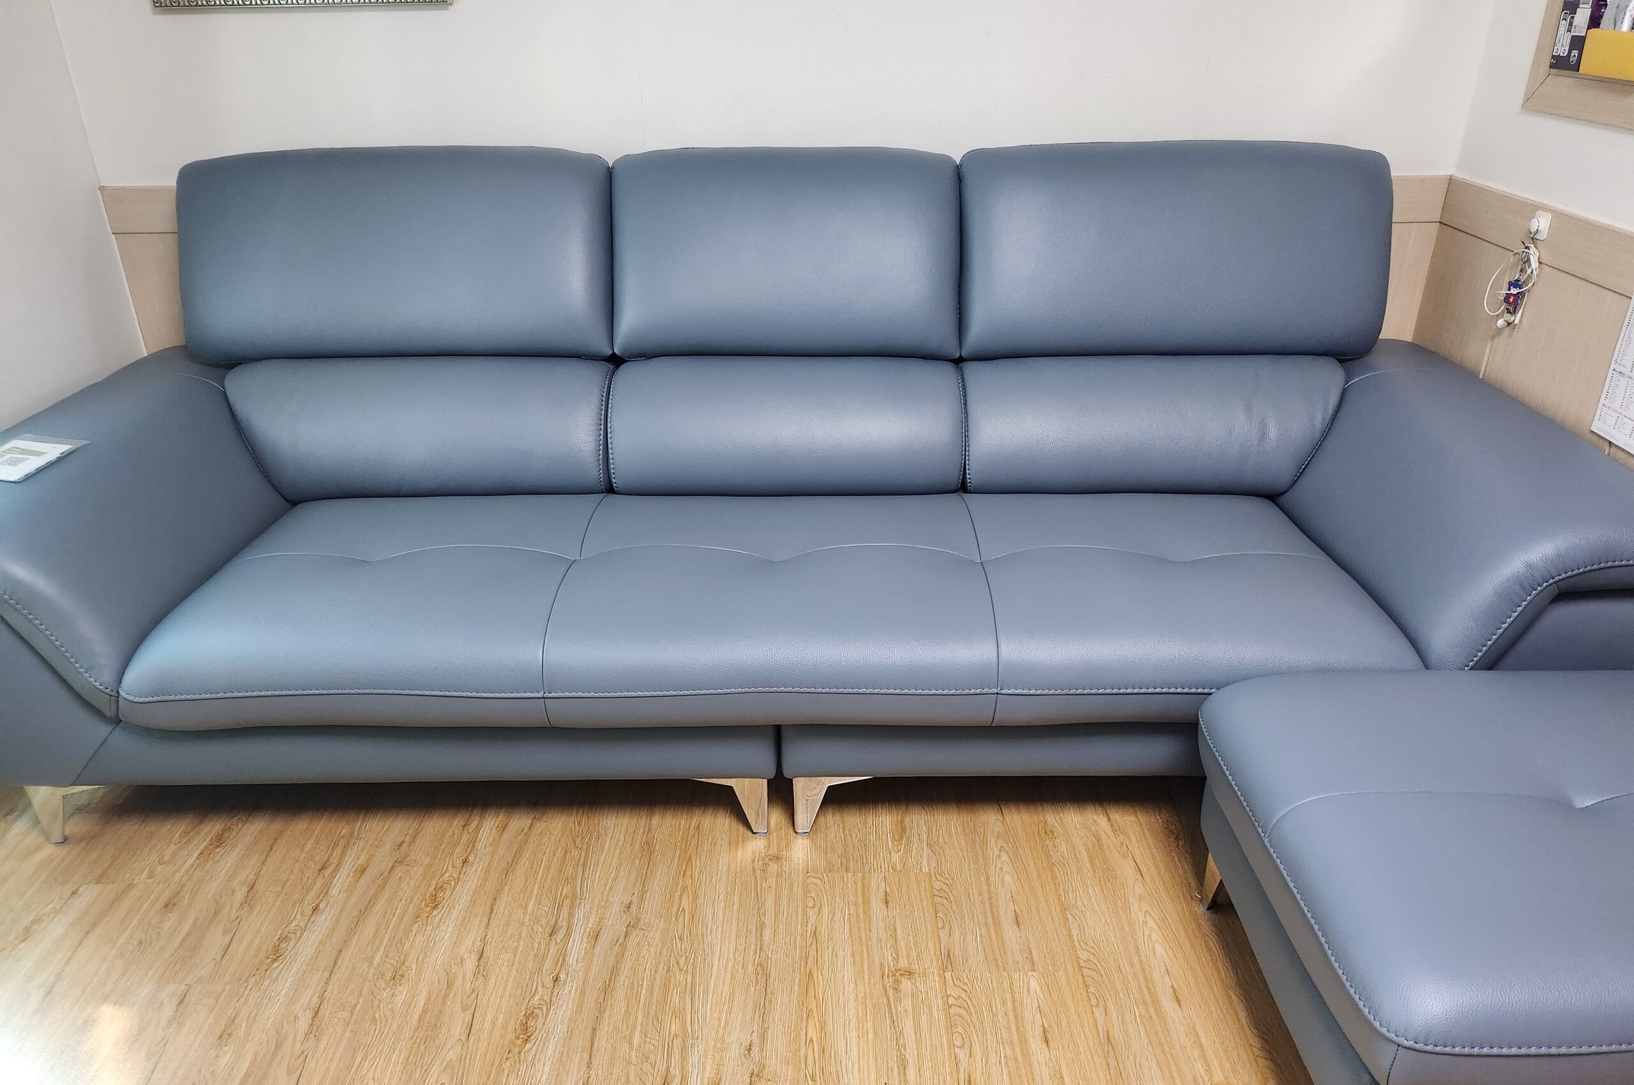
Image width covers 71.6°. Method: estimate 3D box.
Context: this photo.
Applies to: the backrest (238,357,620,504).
[{"bbox_3d":[-0.800,-0.240,2.356,0.760,0.286,0.200,0,10,0],"label":"backrest"}]

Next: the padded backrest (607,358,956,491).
[{"bbox_3d":[-0.062,-0.246,2.358,0.715,0.286,0.200,0,10,0],"label":"padded backrest"}]

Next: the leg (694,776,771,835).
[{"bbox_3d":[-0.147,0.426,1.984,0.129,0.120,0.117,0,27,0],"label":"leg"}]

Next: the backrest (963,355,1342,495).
[{"bbox_3d":[0.676,-0.252,2.360,0.760,0.286,0.200,0,10,0],"label":"backrest"}]

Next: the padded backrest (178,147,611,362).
[{"bbox_3d":[-0.829,-0.567,2.286,0.851,0.402,0.170,0,10,0],"label":"padded backrest"}]

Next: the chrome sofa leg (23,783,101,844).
[{"bbox_3d":[-1.266,0.438,1.976,0.130,0.120,0.117,0,27,0],"label":"chrome sofa leg"}]

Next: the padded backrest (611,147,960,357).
[{"bbox_3d":[-0.060,-0.573,2.288,0.686,0.402,0.170,0,10,0],"label":"padded backrest"}]

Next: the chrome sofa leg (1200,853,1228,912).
[{"bbox_3d":[0.669,0.549,1.727,0.126,0.120,0.122,0,27,0],"label":"chrome sofa leg"}]

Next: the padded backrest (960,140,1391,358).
[{"bbox_3d":[0.706,-0.580,2.290,0.846,0.402,0.170,0,10,0],"label":"padded backrest"}]

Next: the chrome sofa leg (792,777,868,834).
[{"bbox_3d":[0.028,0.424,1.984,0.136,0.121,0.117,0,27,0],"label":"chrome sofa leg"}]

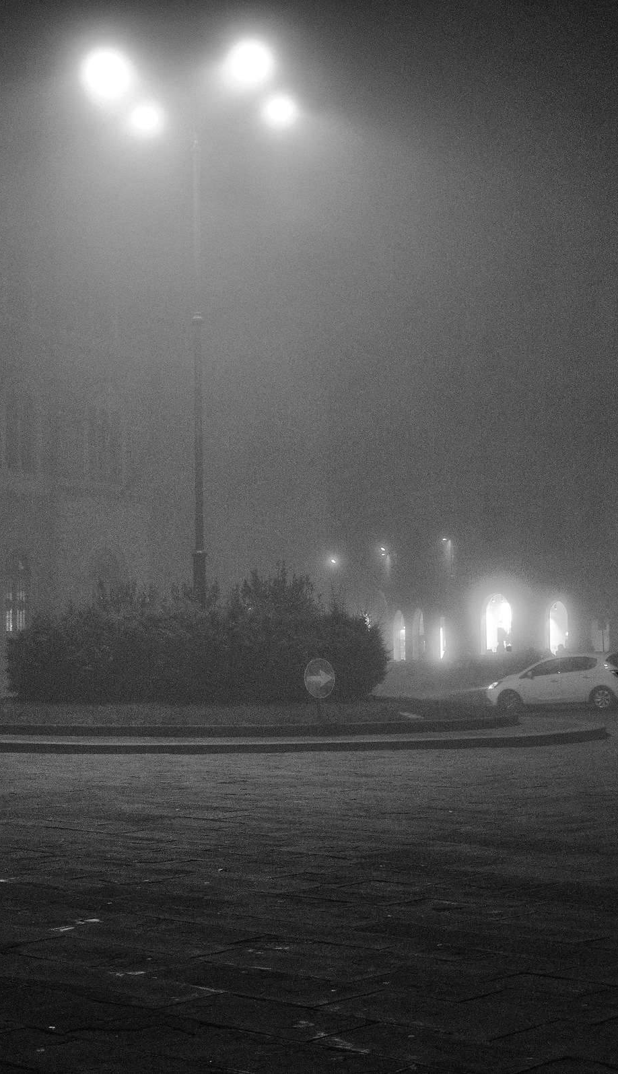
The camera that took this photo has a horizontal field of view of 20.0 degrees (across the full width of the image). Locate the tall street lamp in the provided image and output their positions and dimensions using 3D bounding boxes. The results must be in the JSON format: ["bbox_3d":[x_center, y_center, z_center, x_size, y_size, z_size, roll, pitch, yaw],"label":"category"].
[{"bbox_3d":[-2.139,-2.822,33.300,3.200,12.100,3.200,-1,-4,10],"label":"tall street lamp"}]

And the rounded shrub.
[{"bbox_3d":[-2.108,2.018,33.000,7.000,2.400,6.600,0,-4,-3],"label":"rounded shrub"}]

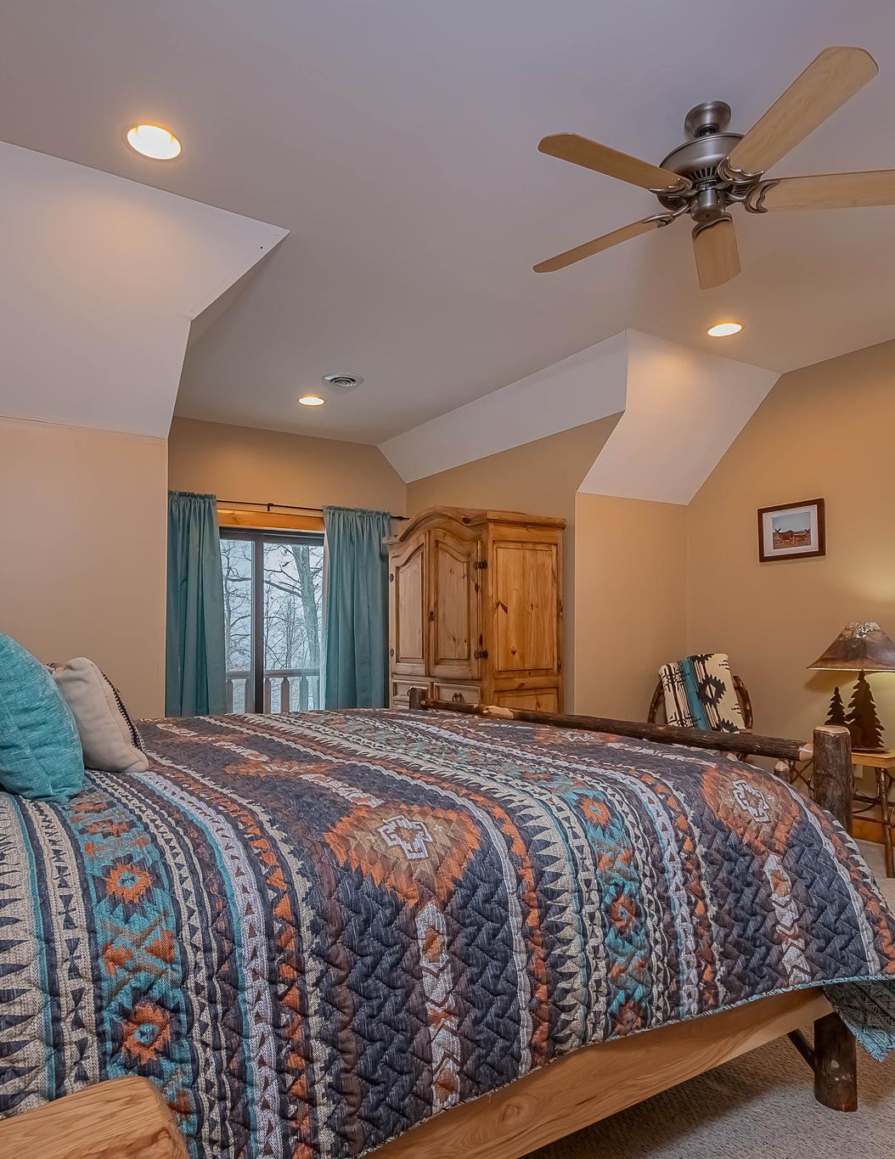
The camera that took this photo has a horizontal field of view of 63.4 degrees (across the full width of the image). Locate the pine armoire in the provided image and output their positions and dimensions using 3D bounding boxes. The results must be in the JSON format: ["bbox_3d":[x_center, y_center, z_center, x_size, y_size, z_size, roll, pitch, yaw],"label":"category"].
[{"bbox_3d":[0.178,0.497,5.136,0.620,1.990,1.240,3,-4,-31],"label":"pine armoire"}]

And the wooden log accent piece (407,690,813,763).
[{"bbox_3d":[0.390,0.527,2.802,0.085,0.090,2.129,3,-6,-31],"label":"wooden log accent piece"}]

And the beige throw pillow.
[{"bbox_3d":[-0.932,0.371,1.980,0.150,0.350,0.440,-30,13,-29],"label":"beige throw pillow"}]

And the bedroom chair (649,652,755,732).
[{"bbox_3d":[1.549,0.968,4.530,0.600,1.000,0.650,0,-3,3],"label":"bedroom chair"}]

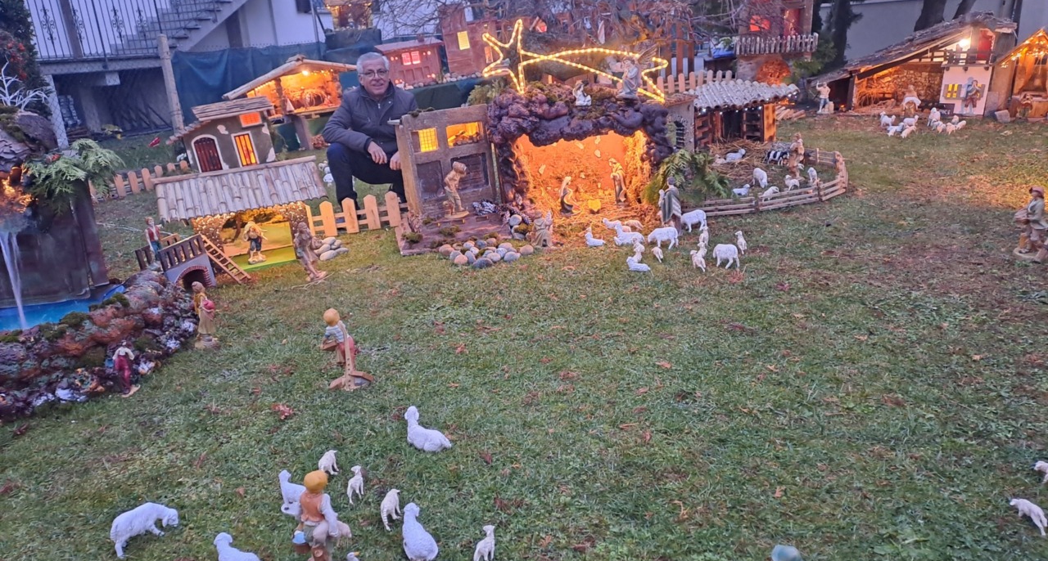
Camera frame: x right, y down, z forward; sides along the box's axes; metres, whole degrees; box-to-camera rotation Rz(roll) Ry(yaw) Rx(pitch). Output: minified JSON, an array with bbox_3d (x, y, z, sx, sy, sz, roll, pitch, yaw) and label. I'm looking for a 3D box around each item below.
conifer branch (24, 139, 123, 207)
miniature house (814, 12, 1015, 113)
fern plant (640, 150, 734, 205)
[{"bbox_3d":[-2.104,-0.503,3.540,0.414,0.279,0.279,-10,19,-19],"label":"conifer branch"},{"bbox_3d":[3.891,-2.162,7.612,1.807,0.913,0.507,3,19,16],"label":"miniature house"},{"bbox_3d":[0.903,-0.599,4.288,0.460,0.290,0.330,-5,18,-5],"label":"fern plant"}]

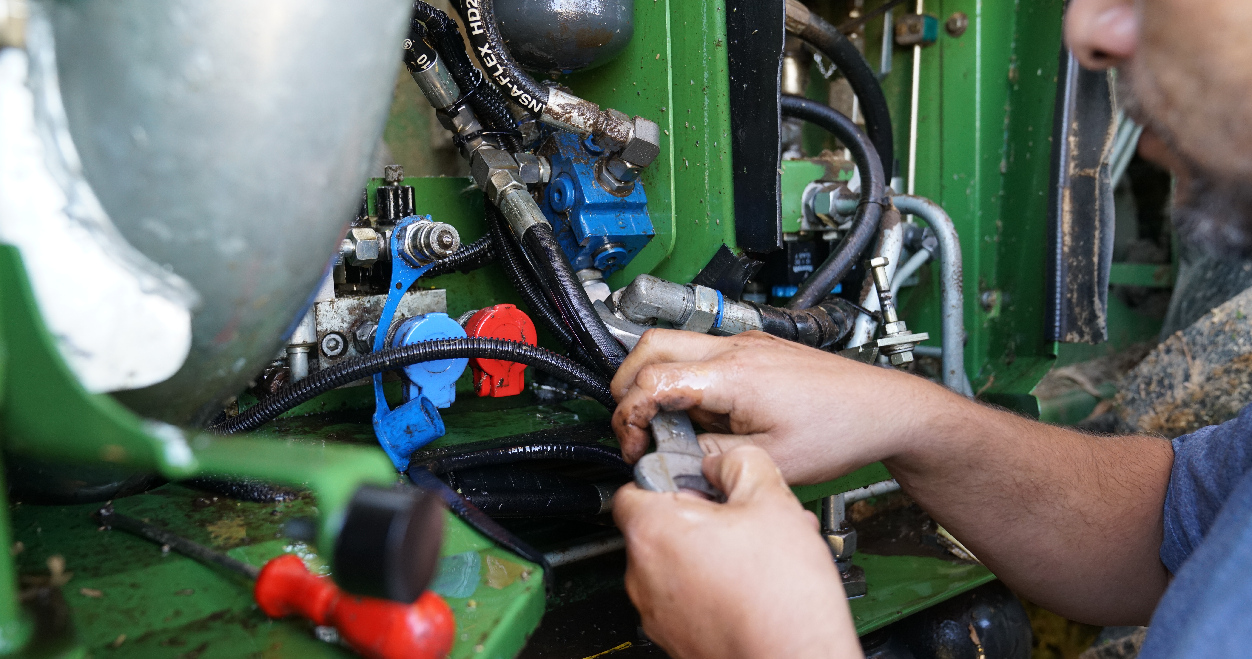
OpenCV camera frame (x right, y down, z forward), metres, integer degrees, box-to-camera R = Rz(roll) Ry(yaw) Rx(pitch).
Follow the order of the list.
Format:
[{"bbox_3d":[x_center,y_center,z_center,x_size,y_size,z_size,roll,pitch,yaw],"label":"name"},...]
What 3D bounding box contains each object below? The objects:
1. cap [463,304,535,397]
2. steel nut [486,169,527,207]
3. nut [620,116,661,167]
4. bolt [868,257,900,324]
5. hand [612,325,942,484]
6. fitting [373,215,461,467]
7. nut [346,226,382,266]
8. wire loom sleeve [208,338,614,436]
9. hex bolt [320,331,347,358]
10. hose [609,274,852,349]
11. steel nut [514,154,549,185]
[{"bbox_3d":[-0.082,0.014,0.634,0.043,0.058,0.024,-9,10,-44],"label":"cap"},{"bbox_3d":[-0.081,-0.096,0.652,0.024,0.020,0.025,-7,-32,-49],"label":"steel nut"},{"bbox_3d":[0.010,-0.129,0.670,0.023,0.032,0.024,-13,11,-43],"label":"nut"},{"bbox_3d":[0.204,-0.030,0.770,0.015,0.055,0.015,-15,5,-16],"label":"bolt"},{"bbox_3d":[0.081,0.042,0.525,0.168,0.078,0.075,0,8,15],"label":"hand"},{"bbox_3d":[-0.136,0.009,0.632,0.044,0.155,0.042,-9,10,-44],"label":"fitting"},{"bbox_3d":[-0.183,-0.058,0.680,0.025,0.025,0.019,-9,9,-44],"label":"nut"},{"bbox_3d":[-0.131,0.035,0.605,0.285,0.062,0.035,1,8,20],"label":"wire loom sleeve"},{"bbox_3d":[-0.207,0.011,0.690,0.017,0.017,0.014,-9,10,-44],"label":"hex bolt"},{"bbox_3d":[0.075,-0.012,0.665,0.160,0.038,0.038,9,7,-5],"label":"hose"},{"bbox_3d":[-0.067,-0.112,0.680,0.021,0.021,0.018,-9,9,-44],"label":"steel nut"}]

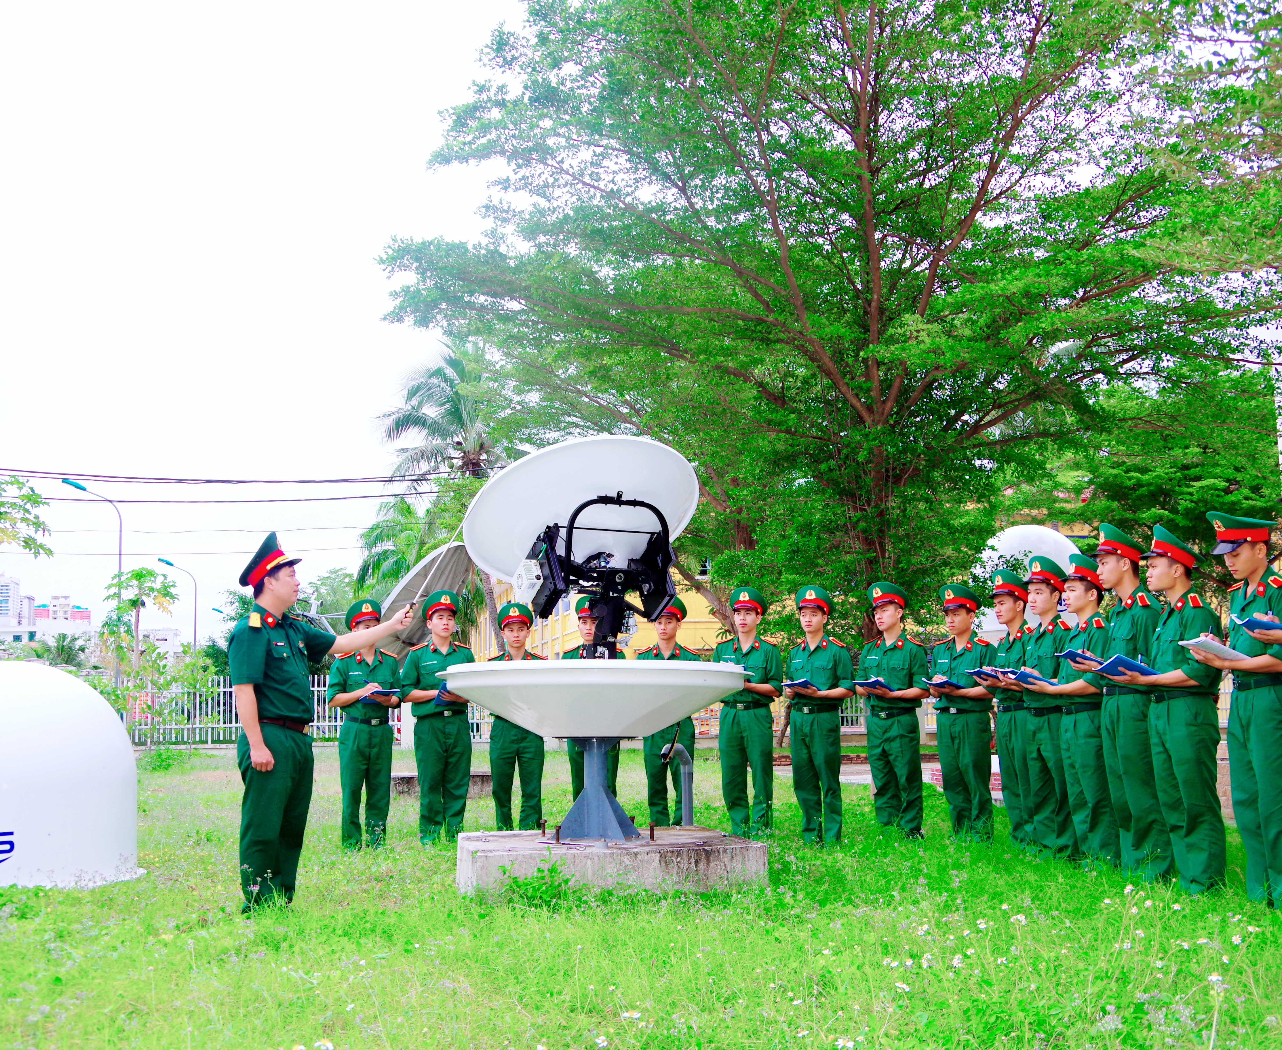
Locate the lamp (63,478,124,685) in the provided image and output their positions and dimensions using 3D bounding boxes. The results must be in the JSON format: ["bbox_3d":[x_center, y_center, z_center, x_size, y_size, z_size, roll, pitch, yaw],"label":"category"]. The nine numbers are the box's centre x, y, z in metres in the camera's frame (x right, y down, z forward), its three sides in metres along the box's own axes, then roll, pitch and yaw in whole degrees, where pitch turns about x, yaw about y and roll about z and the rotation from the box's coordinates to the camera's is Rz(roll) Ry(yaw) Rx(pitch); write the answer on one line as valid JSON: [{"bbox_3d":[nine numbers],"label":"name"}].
[{"bbox_3d":[-16.249,2.672,40.369,1.700,8.000,0.300,0,-8,-12],"label":"lamp"}]

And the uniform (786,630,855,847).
[{"bbox_3d":[1.204,1.428,9.120,0.520,1.430,0.340,-5,-9,30],"label":"uniform"}]

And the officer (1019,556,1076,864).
[{"bbox_3d":[2.353,1.052,7.800,0.420,1.770,0.500,2,-8,-20],"label":"officer"}]

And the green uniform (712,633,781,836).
[{"bbox_3d":[0.741,1.484,9.550,0.520,1.420,0.340,-3,-8,17],"label":"green uniform"}]

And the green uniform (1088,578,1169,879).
[{"bbox_3d":[2.488,1.047,6.879,0.380,1.490,0.500,0,-8,-10],"label":"green uniform"}]

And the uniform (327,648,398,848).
[{"bbox_3d":[-1.940,1.559,9.480,0.520,1.410,0.340,4,-9,-28],"label":"uniform"}]

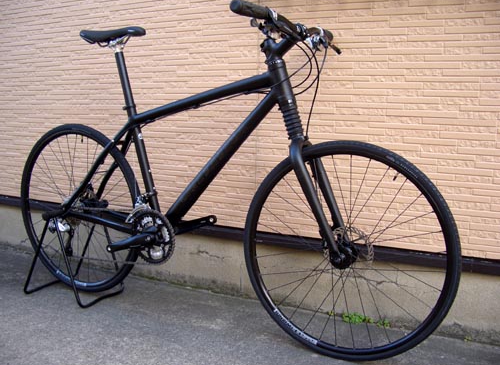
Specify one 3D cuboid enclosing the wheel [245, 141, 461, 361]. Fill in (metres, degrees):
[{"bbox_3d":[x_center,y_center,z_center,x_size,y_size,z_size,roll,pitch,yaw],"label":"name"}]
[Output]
[{"bbox_3d":[0.280,0.211,1.540,0.678,0.678,0.080,6,9,27],"label":"wheel"}]

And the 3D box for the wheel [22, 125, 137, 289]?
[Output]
[{"bbox_3d":[-0.684,0.108,2.006,0.678,0.678,0.085,6,11,28],"label":"wheel"}]

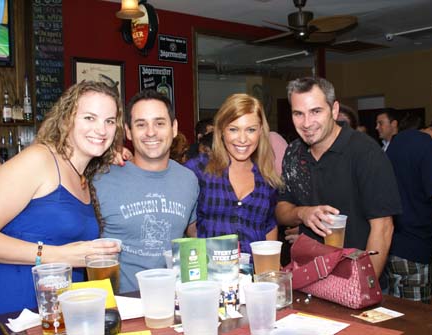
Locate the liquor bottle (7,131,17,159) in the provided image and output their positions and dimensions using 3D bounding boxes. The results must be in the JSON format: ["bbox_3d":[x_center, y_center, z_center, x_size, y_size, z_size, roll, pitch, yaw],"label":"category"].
[{"bbox_3d":[-1.787,-0.140,4.380,0.083,0.350,0.083,-2,1,-25],"label":"liquor bottle"}]

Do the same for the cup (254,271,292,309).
[{"bbox_3d":[0.150,0.307,1.276,0.067,0.076,0.067,-3,4,-37],"label":"cup"}]

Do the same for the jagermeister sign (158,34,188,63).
[{"bbox_3d":[-0.509,-1.414,6.000,0.405,0.302,0.010,-3,4,-39],"label":"jagermeister sign"}]

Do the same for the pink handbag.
[{"bbox_3d":[0.311,0.264,1.340,0.107,0.152,0.230,-3,5,-39],"label":"pink handbag"}]

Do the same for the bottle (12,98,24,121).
[{"bbox_3d":[-1.913,-0.542,4.850,0.107,0.220,0.085,-3,4,-30],"label":"bottle"}]

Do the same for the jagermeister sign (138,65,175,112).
[{"bbox_3d":[-0.684,-0.888,5.886,0.465,0.610,0.010,-3,4,-39],"label":"jagermeister sign"}]

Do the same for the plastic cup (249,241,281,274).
[{"bbox_3d":[0.149,0.285,1.470,0.094,0.122,0.094,-2,1,0],"label":"plastic cup"}]

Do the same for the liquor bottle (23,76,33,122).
[{"bbox_3d":[-1.732,-0.638,4.600,0.080,0.430,0.080,-2,1,-25],"label":"liquor bottle"}]

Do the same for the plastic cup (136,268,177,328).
[{"bbox_3d":[-0.131,0.297,1.130,0.092,0.121,0.092,-1,3,0],"label":"plastic cup"}]

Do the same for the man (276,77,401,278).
[{"bbox_3d":[0.465,0.565,1.840,0.500,1.750,0.370,-1,1,36],"label":"man"}]

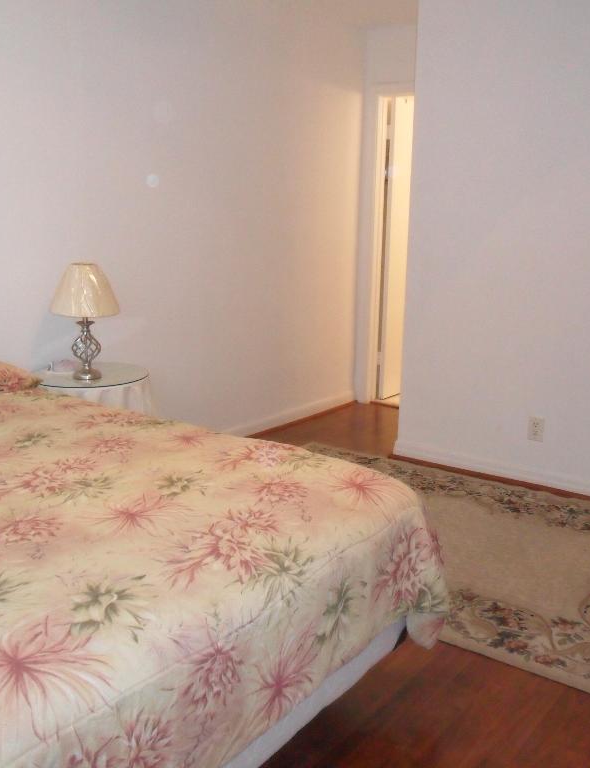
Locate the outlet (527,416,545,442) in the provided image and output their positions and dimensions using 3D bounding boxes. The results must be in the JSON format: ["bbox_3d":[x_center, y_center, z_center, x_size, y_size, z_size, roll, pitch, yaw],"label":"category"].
[{"bbox_3d":[1.184,0.223,3.919,0.071,0.116,0.008,10,16,35],"label":"outlet"}]

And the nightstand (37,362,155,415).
[{"bbox_3d":[-0.867,0.277,3.403,0.540,0.650,0.540,10,16,35],"label":"nightstand"}]

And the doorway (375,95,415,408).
[{"bbox_3d":[0.833,-0.811,5.203,0.680,2.040,0.120,10,16,35],"label":"doorway"}]

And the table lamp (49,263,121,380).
[{"bbox_3d":[-0.849,-0.255,3.233,0.280,0.465,0.280,1,13,0],"label":"table lamp"}]

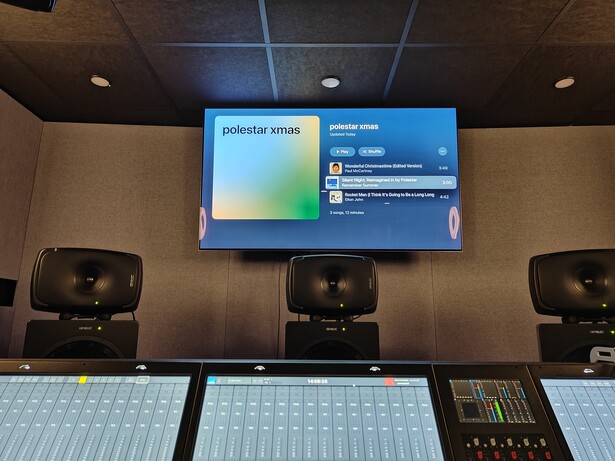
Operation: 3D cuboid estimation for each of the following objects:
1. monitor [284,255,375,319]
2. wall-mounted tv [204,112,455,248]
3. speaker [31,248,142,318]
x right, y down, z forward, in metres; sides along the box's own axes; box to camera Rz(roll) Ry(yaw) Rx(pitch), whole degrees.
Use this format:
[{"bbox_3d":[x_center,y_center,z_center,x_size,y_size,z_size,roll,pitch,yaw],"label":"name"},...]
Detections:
[{"bbox_3d":[0.115,0.280,2.053,0.433,0.300,0.278,0,-12,0],"label":"monitor"},{"bbox_3d":[0.133,-0.292,2.427,1.450,0.822,0.050,0,-8,0],"label":"wall-mounted tv"},{"bbox_3d":[-0.974,0.238,1.904,0.433,0.300,0.278,7,-14,-27],"label":"speaker"}]

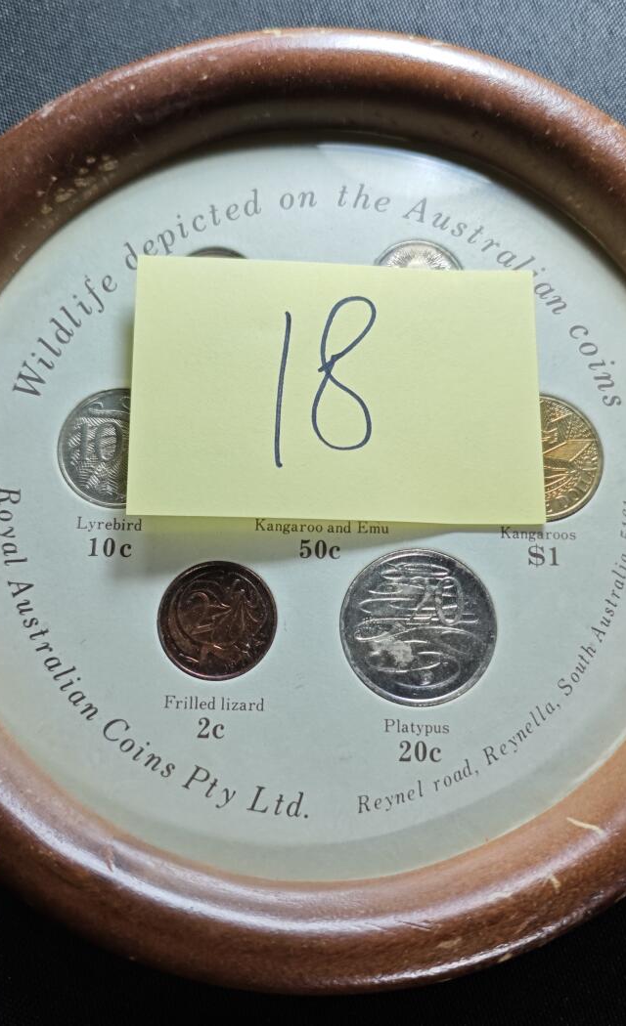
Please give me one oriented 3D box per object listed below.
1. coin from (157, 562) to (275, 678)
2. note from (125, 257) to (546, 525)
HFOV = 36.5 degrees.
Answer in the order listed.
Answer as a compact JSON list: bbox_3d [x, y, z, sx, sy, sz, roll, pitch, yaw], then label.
[{"bbox_3d":[-0.017,0.019,0.172,0.022,0.002,0.022,0,79,-1],"label":"coin"},{"bbox_3d":[0.005,-0.023,0.176,0.076,0.002,0.051,1,77,-4],"label":"note"}]

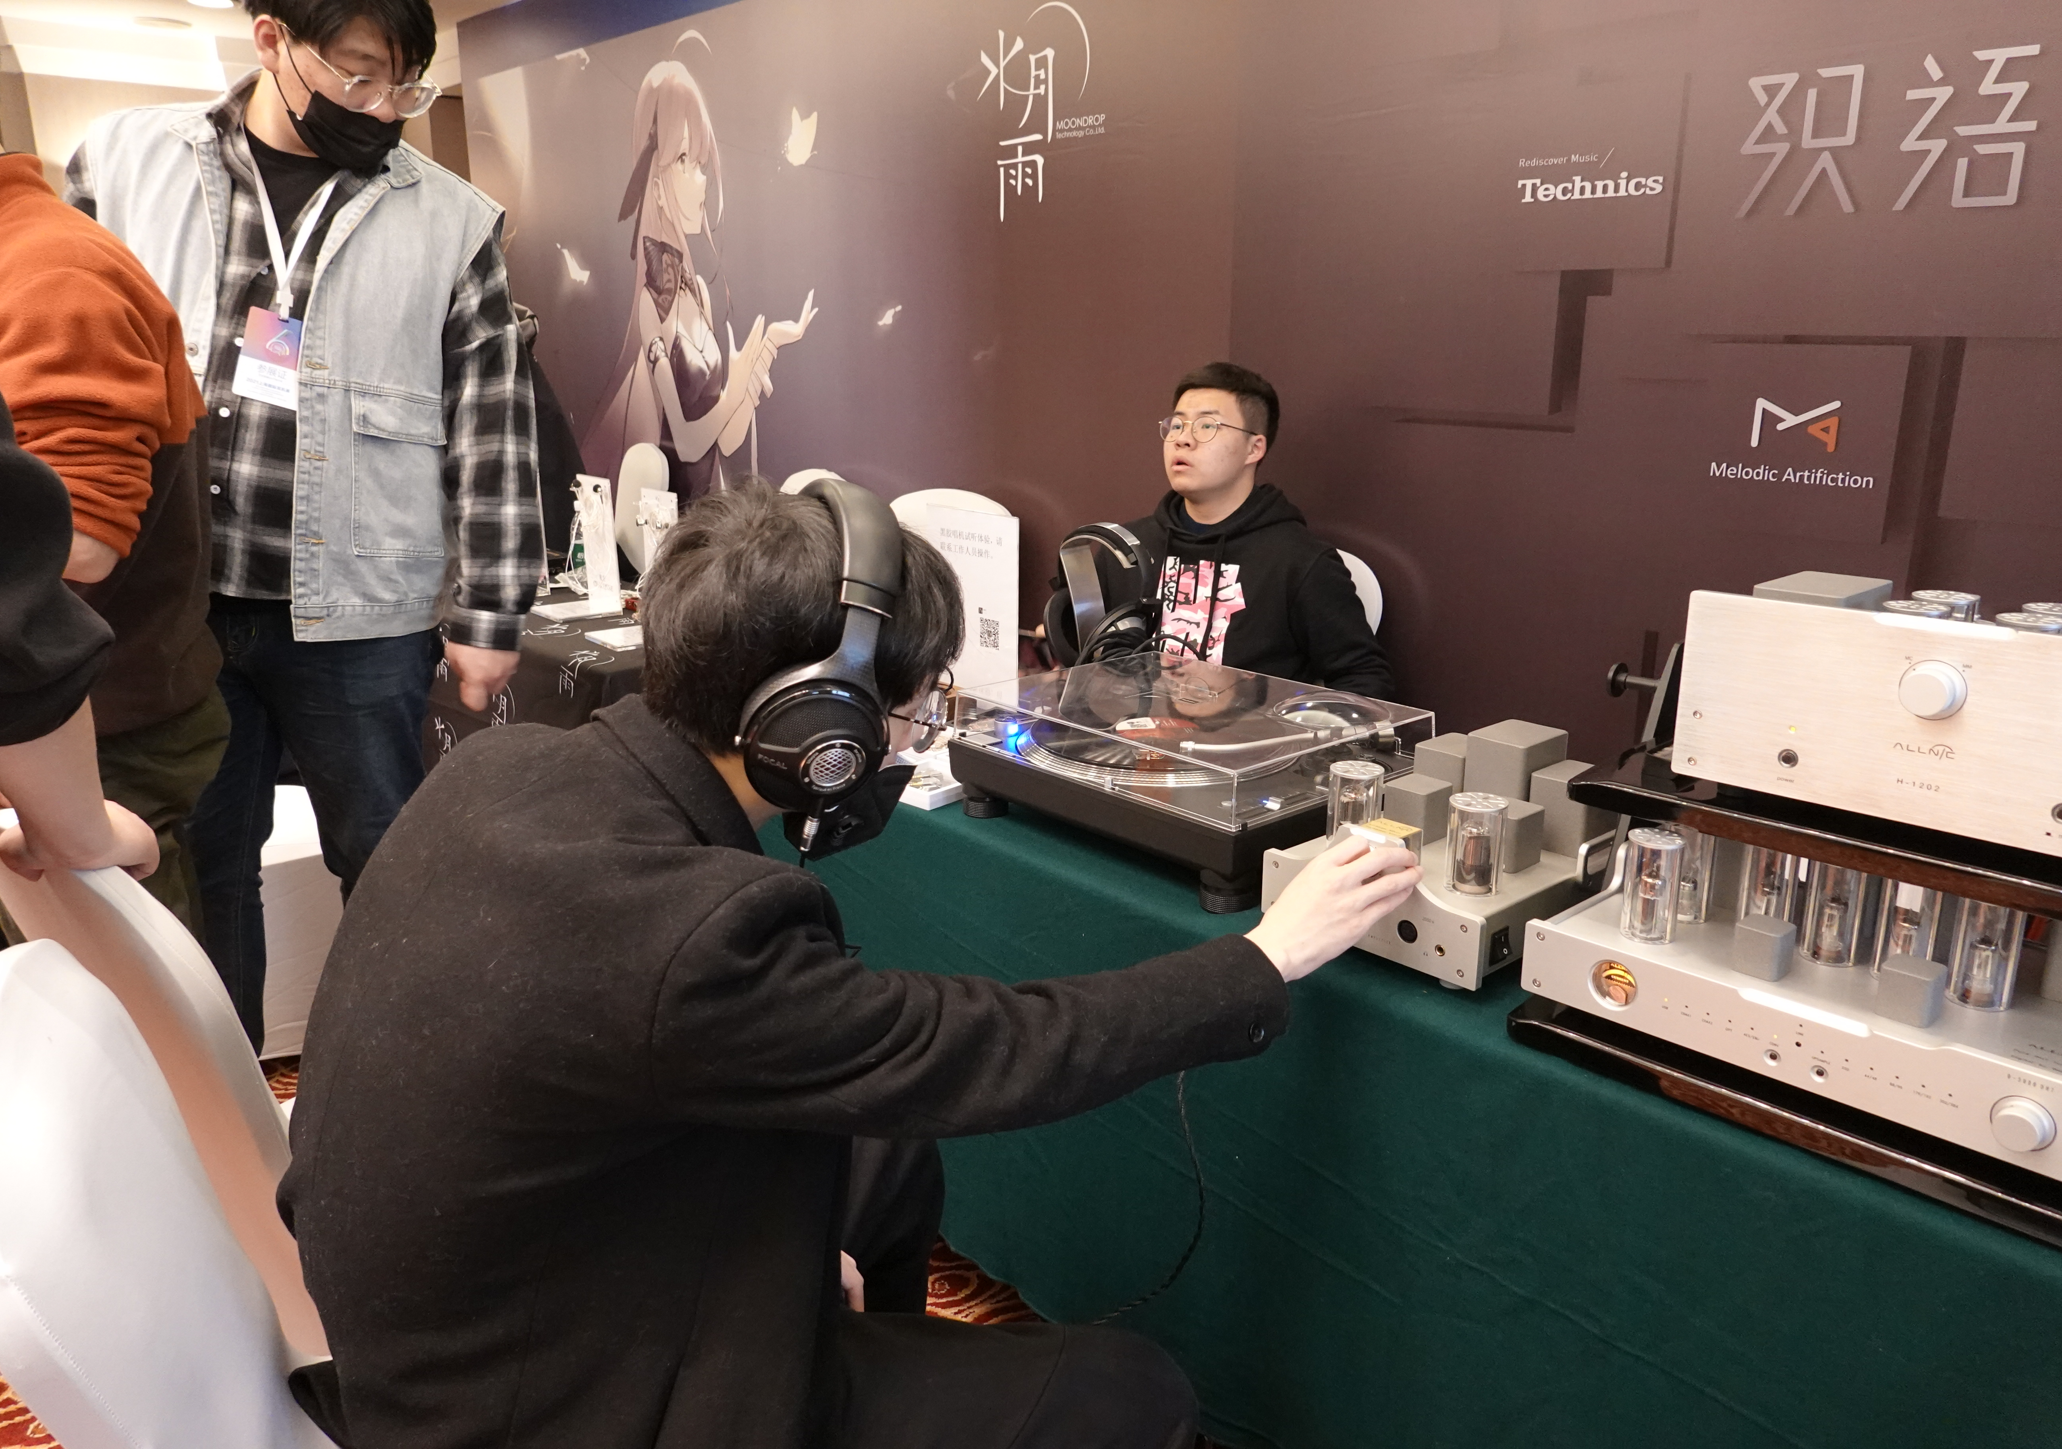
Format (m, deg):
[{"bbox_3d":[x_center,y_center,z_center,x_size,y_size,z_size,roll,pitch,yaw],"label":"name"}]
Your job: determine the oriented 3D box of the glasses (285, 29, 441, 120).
[{"bbox_3d":[-0.751,-0.745,1.610,0.140,0.050,0.140,45,27,3],"label":"glasses"}]

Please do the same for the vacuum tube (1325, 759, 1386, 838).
[{"bbox_3d":[0.317,0.084,1.415,0.049,0.081,0.049,-1,15,0],"label":"vacuum tube"}]

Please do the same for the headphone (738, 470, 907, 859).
[{"bbox_3d":[-0.154,-0.069,1.043,0.105,0.215,0.195,15,13,-24],"label":"headphone"}]

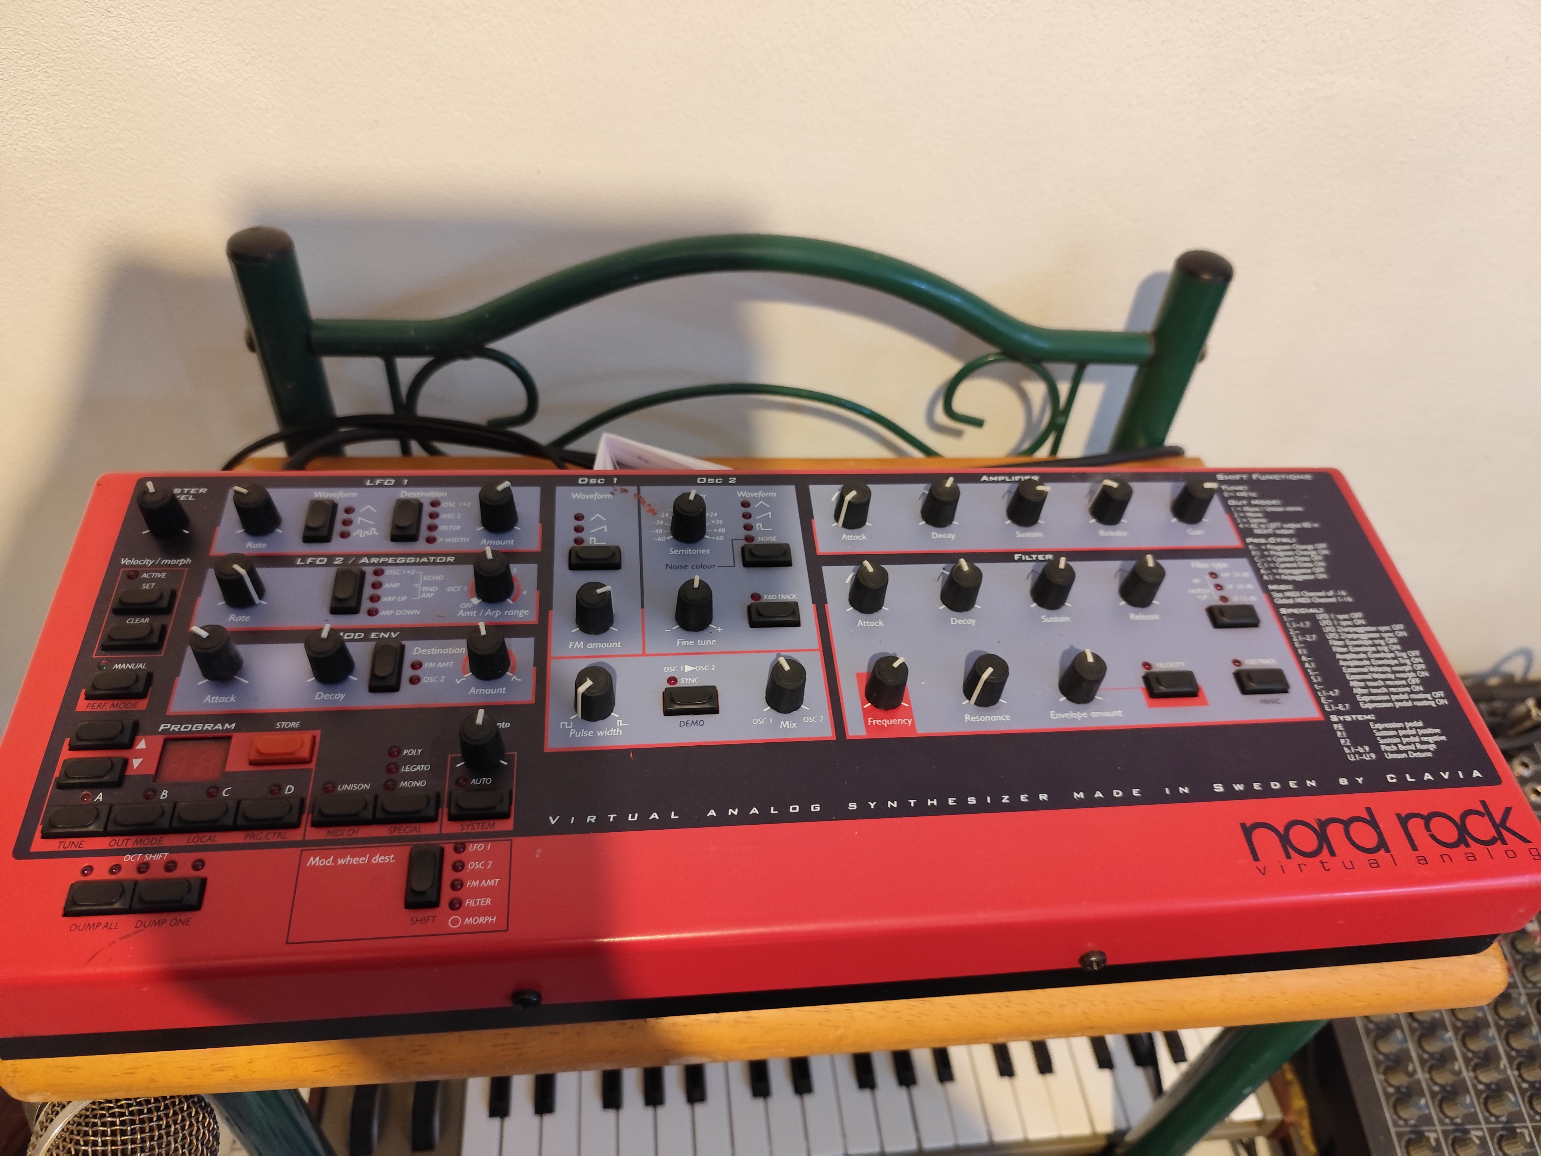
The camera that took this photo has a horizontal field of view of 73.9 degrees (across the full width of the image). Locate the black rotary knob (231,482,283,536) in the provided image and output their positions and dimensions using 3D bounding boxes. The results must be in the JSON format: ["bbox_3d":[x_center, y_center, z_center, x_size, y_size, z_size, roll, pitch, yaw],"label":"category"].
[{"bbox_3d":[-0.161,-0.022,0.321,0.012,0.013,0.011,3,54,-5],"label":"black rotary knob"}]

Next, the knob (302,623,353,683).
[{"bbox_3d":[-0.125,0.022,0.290,0.012,0.013,0.012,4,54,-5],"label":"knob"}]

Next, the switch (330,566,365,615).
[{"bbox_3d":[-0.128,0.003,0.310,0.008,0.004,0.016,-1,54,-8],"label":"switch"}]

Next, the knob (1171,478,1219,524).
[{"bbox_3d":[0.150,-0.027,0.361,0.012,0.013,0.012,3,54,-5],"label":"knob"}]

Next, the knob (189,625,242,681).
[{"bbox_3d":[-0.157,0.021,0.291,0.012,0.013,0.011,3,54,-5],"label":"knob"}]

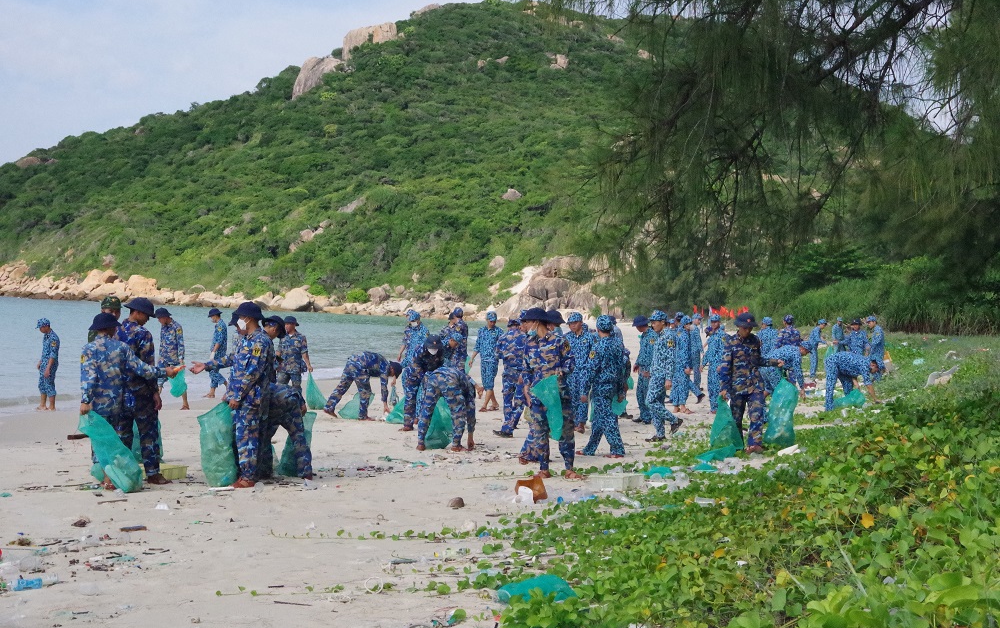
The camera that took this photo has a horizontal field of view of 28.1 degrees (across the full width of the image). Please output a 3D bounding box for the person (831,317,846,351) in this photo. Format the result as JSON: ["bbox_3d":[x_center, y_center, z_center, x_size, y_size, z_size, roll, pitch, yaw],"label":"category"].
[{"bbox_3d":[10.582,0.949,62.500,0.500,1.680,0.380,0,0,-23],"label":"person"}]

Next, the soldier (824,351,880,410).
[{"bbox_3d":[6.436,1.228,36.500,1.030,1.086,0.600,0,0,12],"label":"soldier"}]

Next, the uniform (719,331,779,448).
[{"bbox_3d":[2.933,0.891,23.600,0.700,1.380,0.420,0,0,-6],"label":"uniform"}]

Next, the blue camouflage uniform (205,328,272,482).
[{"bbox_3d":[-2.421,0.844,18.650,0.560,1.430,0.480,0,0,-26],"label":"blue camouflage uniform"}]

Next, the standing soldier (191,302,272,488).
[{"bbox_3d":[-2.485,0.750,18.500,0.720,1.730,0.580,0,1,-22],"label":"standing soldier"}]

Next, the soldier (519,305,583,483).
[{"bbox_3d":[0.510,0.806,20.200,0.600,1.723,0.450,0,1,25],"label":"soldier"}]

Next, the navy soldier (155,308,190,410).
[{"bbox_3d":[-5.422,0.745,33.100,0.580,1.690,0.560,-1,1,-41],"label":"navy soldier"}]

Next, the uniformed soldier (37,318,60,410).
[{"bbox_3d":[-8.130,0.909,36.000,0.380,1.675,0.500,0,0,-18],"label":"uniformed soldier"}]

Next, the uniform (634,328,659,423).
[{"bbox_3d":[2.221,0.929,30.200,0.360,1.430,0.460,0,0,-22],"label":"uniform"}]

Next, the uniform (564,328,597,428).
[{"bbox_3d":[1.125,0.881,28.300,0.530,1.550,0.420,0,0,22],"label":"uniform"}]

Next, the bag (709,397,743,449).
[{"bbox_3d":[2.651,1.270,23.400,0.400,0.620,0.280,0,0,0],"label":"bag"}]

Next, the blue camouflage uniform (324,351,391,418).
[{"bbox_3d":[-2.191,1.131,31.400,1.100,1.084,0.550,0,0,9],"label":"blue camouflage uniform"}]

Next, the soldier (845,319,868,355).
[{"bbox_3d":[8.980,0.971,50.500,0.560,1.680,0.380,0,0,9],"label":"soldier"}]

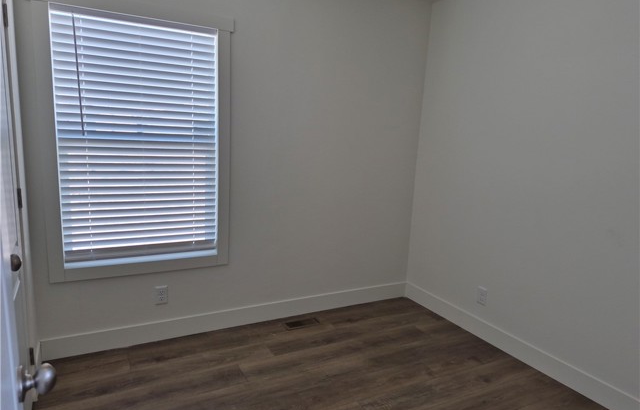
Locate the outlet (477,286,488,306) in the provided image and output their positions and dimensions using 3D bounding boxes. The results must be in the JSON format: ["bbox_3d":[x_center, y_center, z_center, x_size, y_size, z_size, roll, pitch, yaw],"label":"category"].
[{"bbox_3d":[1.145,0.649,3.005,0.010,0.117,0.074,-3,12,-29],"label":"outlet"}]

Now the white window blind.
[{"bbox_3d":[-1.049,-0.367,2.532,0.865,1.398,0.060,-3,12,-29],"label":"white window blind"}]

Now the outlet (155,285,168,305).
[{"bbox_3d":[-1.008,0.583,2.716,0.074,0.117,0.010,-3,12,-29],"label":"outlet"}]

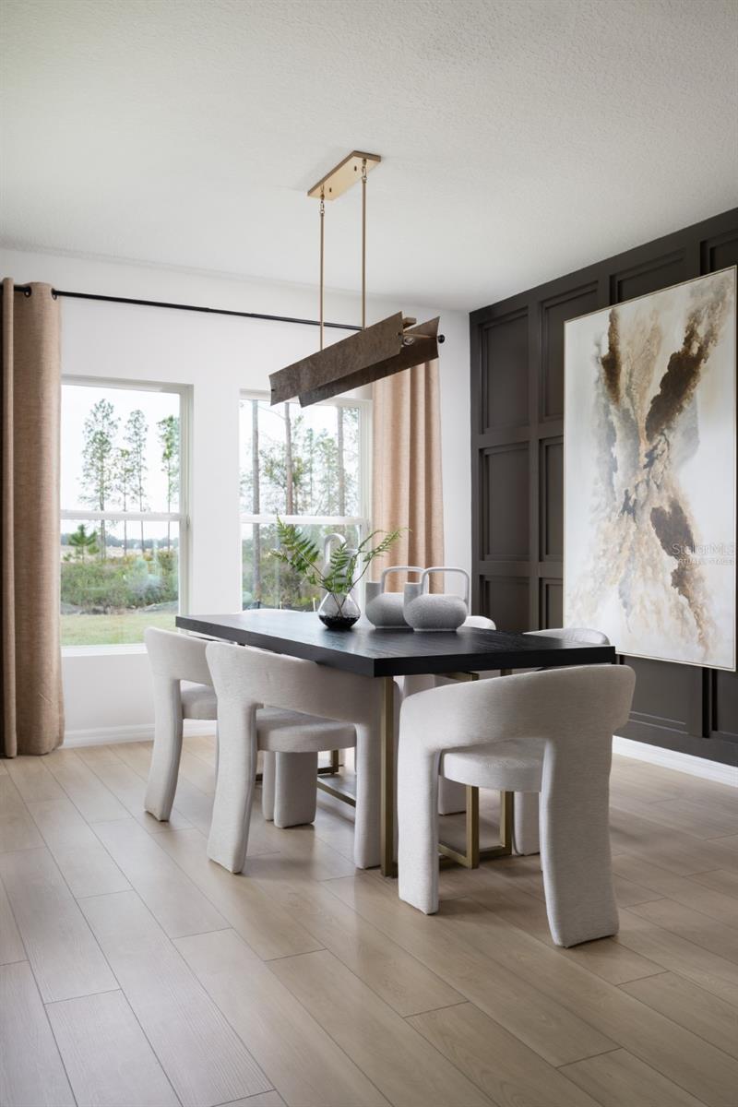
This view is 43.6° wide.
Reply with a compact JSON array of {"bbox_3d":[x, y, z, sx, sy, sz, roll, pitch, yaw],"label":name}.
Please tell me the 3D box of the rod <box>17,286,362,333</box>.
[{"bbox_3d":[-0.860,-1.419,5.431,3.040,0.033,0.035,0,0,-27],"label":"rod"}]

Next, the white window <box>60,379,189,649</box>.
[{"bbox_3d":[-1.480,-0.220,5.328,0.910,1.540,0.100,0,0,-27],"label":"white window"}]

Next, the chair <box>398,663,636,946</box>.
[{"bbox_3d":[0.505,0.709,2.879,0.665,0.785,0.575,0,0,-26],"label":"chair"}]

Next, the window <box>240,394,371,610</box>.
[{"bbox_3d":[-0.420,-0.221,5.880,0.910,1.540,0.100,0,0,-27],"label":"window"}]

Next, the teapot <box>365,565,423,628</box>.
[{"bbox_3d":[0.132,0.201,4.261,0.295,0.277,0.240,0,0,-18],"label":"teapot"}]

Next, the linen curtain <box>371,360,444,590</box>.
[{"bbox_3d":[0.245,-0.185,6.028,0.530,2.540,0.140,0,0,-27],"label":"linen curtain"}]

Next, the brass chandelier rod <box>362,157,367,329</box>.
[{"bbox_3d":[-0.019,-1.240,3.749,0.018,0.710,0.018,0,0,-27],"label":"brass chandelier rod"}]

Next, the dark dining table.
[{"bbox_3d":[-0.047,0.716,4.138,1.000,0.760,2.190,0,0,-27],"label":"dark dining table"}]

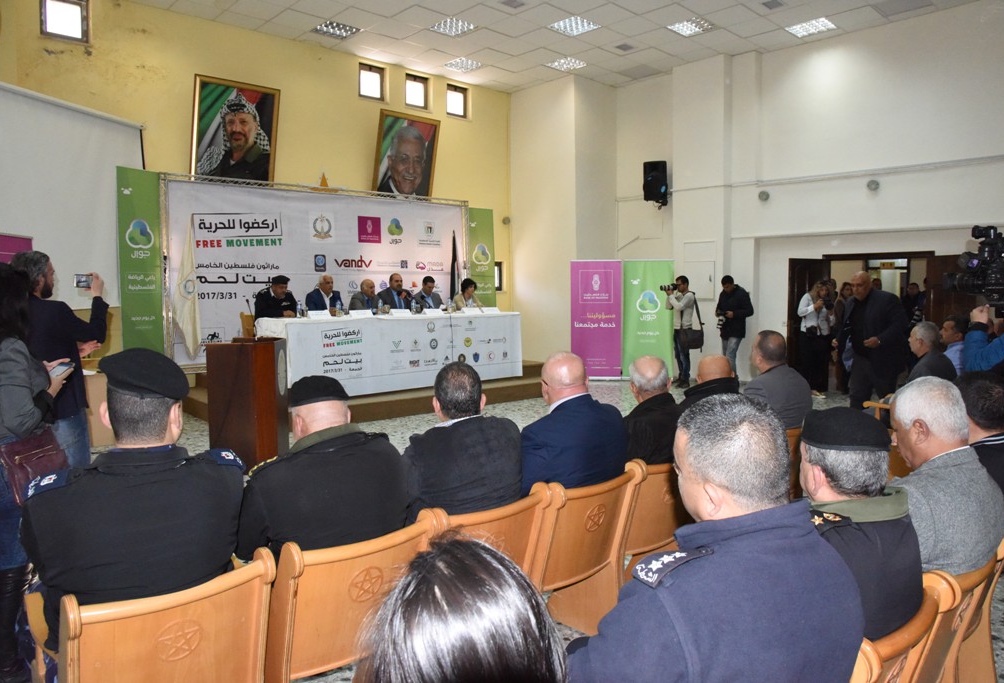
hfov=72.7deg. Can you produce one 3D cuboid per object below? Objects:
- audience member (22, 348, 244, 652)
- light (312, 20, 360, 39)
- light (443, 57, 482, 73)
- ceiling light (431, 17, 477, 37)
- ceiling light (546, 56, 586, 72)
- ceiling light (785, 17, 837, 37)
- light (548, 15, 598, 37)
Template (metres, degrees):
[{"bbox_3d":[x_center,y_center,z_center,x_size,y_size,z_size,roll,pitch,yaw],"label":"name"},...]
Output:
[{"bbox_3d":[-1.142,0.751,2.144,0.570,1.430,0.780,-4,7,-38],"label":"audience member"},{"bbox_3d":[-2.332,-4.402,9.647,0.580,0.070,0.580,-5,7,-43],"label":"light"},{"bbox_3d":[-0.614,-4.570,11.258,0.580,0.070,0.580,-5,7,-43],"label":"light"},{"bbox_3d":[-0.680,-4.470,9.740,0.600,0.080,0.600,-5,7,-43],"label":"ceiling light"},{"bbox_3d":[1.085,-4.630,11.400,0.580,0.070,0.580,-5,7,-43],"label":"ceiling light"},{"bbox_3d":[4.303,-4.382,9.481,0.580,0.070,0.580,-5,7,-43],"label":"ceiling light"},{"bbox_3d":[1.004,-4.419,9.523,0.580,0.070,0.580,-5,7,-43],"label":"light"}]

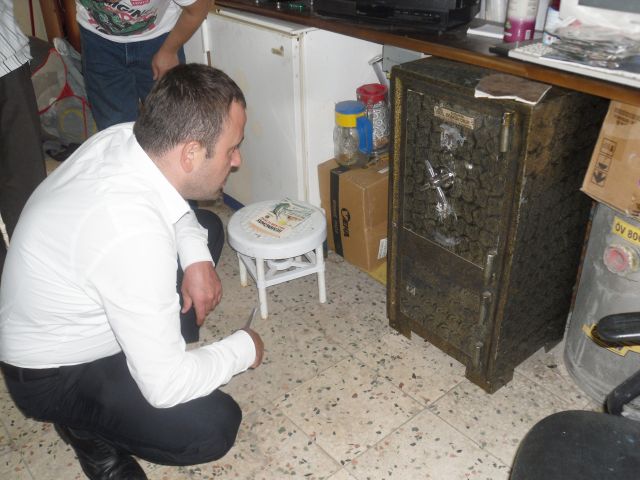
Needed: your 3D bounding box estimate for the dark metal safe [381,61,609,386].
[{"bbox_3d":[0.466,-0.065,1.781,0.356,0.834,0.421,-24,36,-32],"label":"dark metal safe"}]

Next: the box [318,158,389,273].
[{"bbox_3d":[0.233,-0.136,2.425,0.362,0.335,0.252,-24,36,-32],"label":"box"}]

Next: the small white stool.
[{"bbox_3d":[-0.136,0.065,2.153,0.332,0.285,0.332,-2,30,1],"label":"small white stool"}]

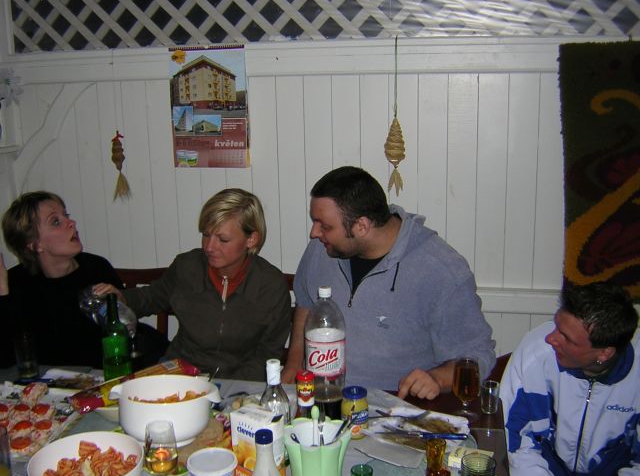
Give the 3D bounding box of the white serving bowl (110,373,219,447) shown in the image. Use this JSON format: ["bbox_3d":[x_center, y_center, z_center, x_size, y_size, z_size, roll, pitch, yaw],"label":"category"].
[{"bbox_3d":[-0.381,0.427,1.636,0.272,0.122,0.228,0,12,6],"label":"white serving bowl"}]

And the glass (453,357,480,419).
[{"bbox_3d":[0.385,0.388,1.736,0.070,0.150,0.070,2,12,13],"label":"glass"}]

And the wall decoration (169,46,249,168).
[{"bbox_3d":[-0.423,-0.499,2.547,0.314,0.467,0.015,1,12,12],"label":"wall decoration"}]

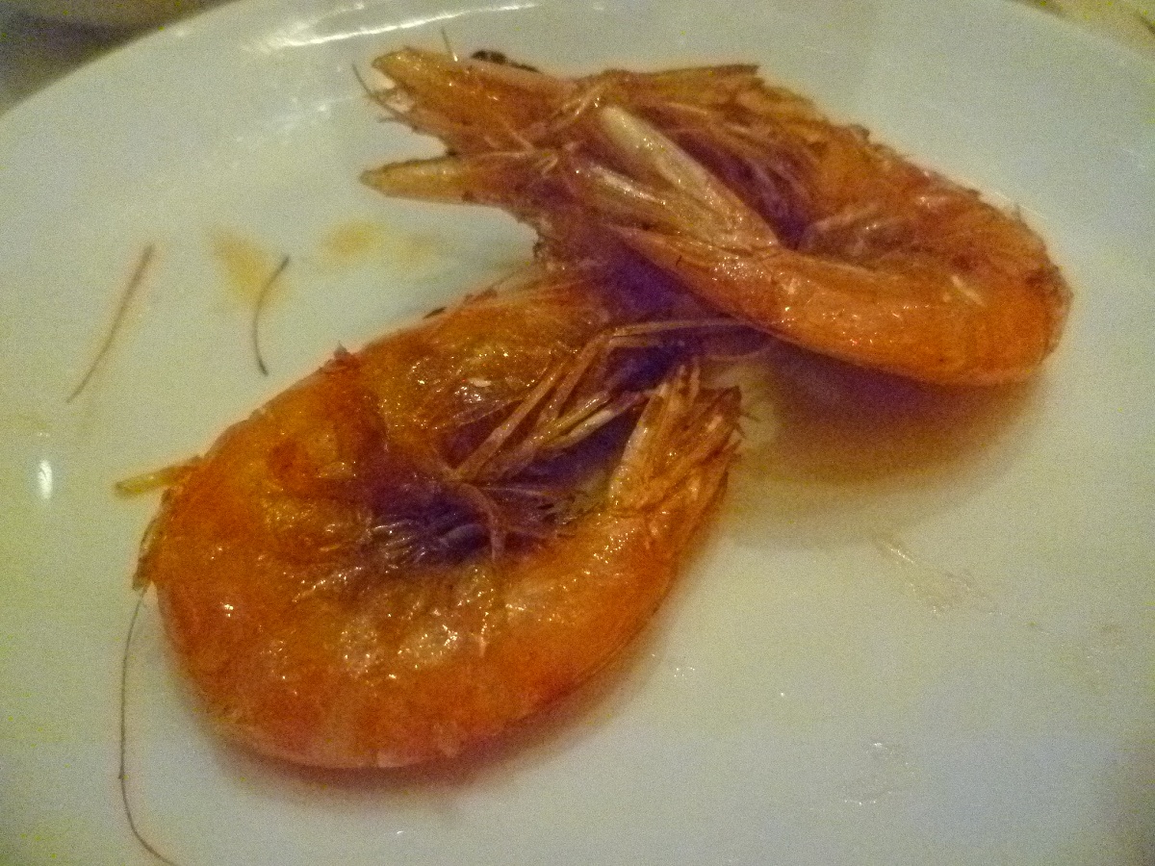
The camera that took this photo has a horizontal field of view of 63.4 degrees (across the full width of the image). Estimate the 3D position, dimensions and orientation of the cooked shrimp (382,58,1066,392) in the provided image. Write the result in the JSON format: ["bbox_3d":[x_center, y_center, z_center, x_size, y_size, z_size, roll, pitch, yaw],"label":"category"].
[{"bbox_3d":[0.020,-0.049,0.173,0.122,0.031,0.058,17,59,11],"label":"cooked shrimp"}]

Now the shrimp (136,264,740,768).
[{"bbox_3d":[-0.017,0.008,0.146,0.090,0.025,0.066,-39,65,-22],"label":"shrimp"}]

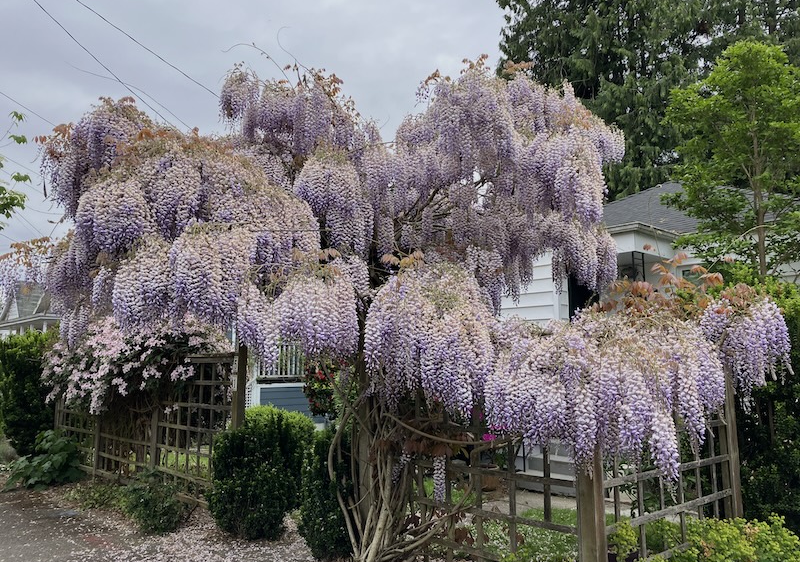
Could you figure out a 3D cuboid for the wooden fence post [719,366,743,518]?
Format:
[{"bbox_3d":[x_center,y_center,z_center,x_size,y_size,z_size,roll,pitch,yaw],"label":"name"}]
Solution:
[{"bbox_3d":[2.420,1.366,4.697,0.100,1.720,0.100,-8,-12,43],"label":"wooden fence post"}]

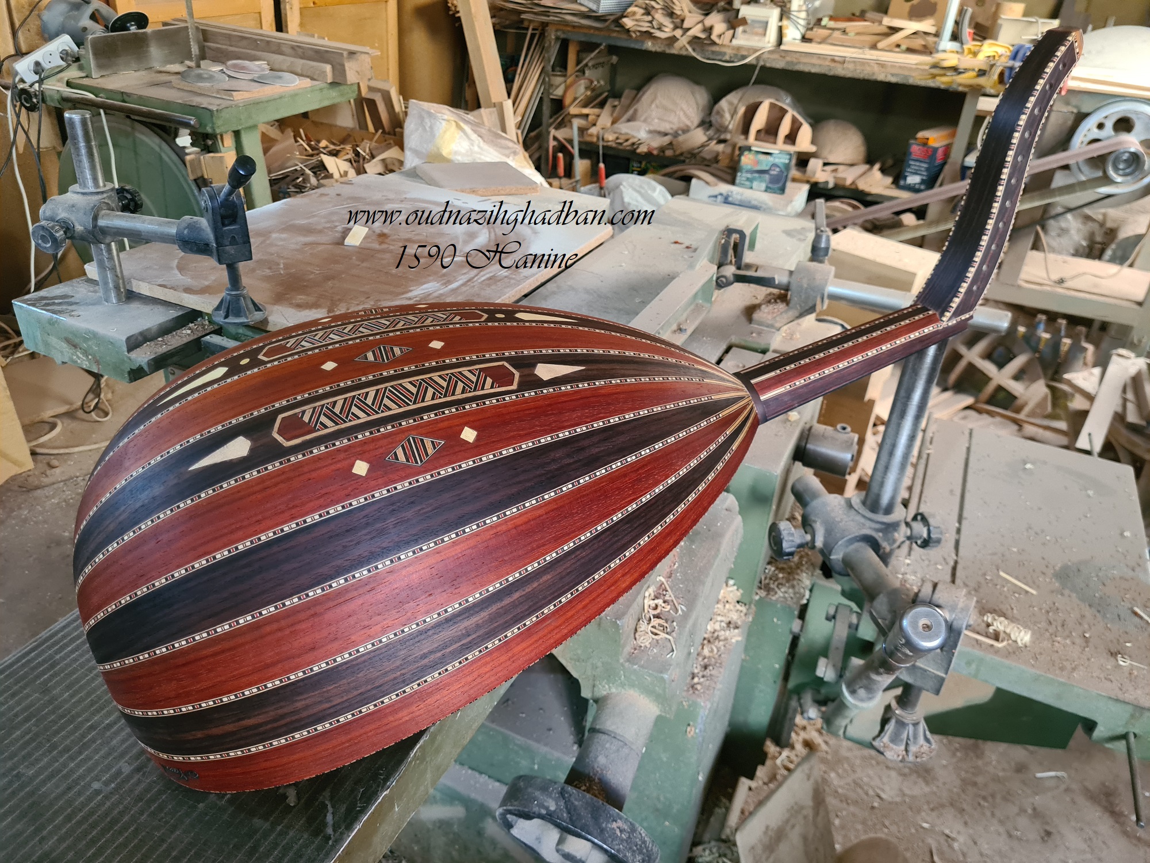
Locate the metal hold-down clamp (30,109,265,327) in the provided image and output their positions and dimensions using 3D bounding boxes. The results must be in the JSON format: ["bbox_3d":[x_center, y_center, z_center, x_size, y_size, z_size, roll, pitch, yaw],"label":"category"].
[{"bbox_3d":[-0.513,-0.255,1.064,0.310,0.249,0.160,9,29,7],"label":"metal hold-down clamp"}]

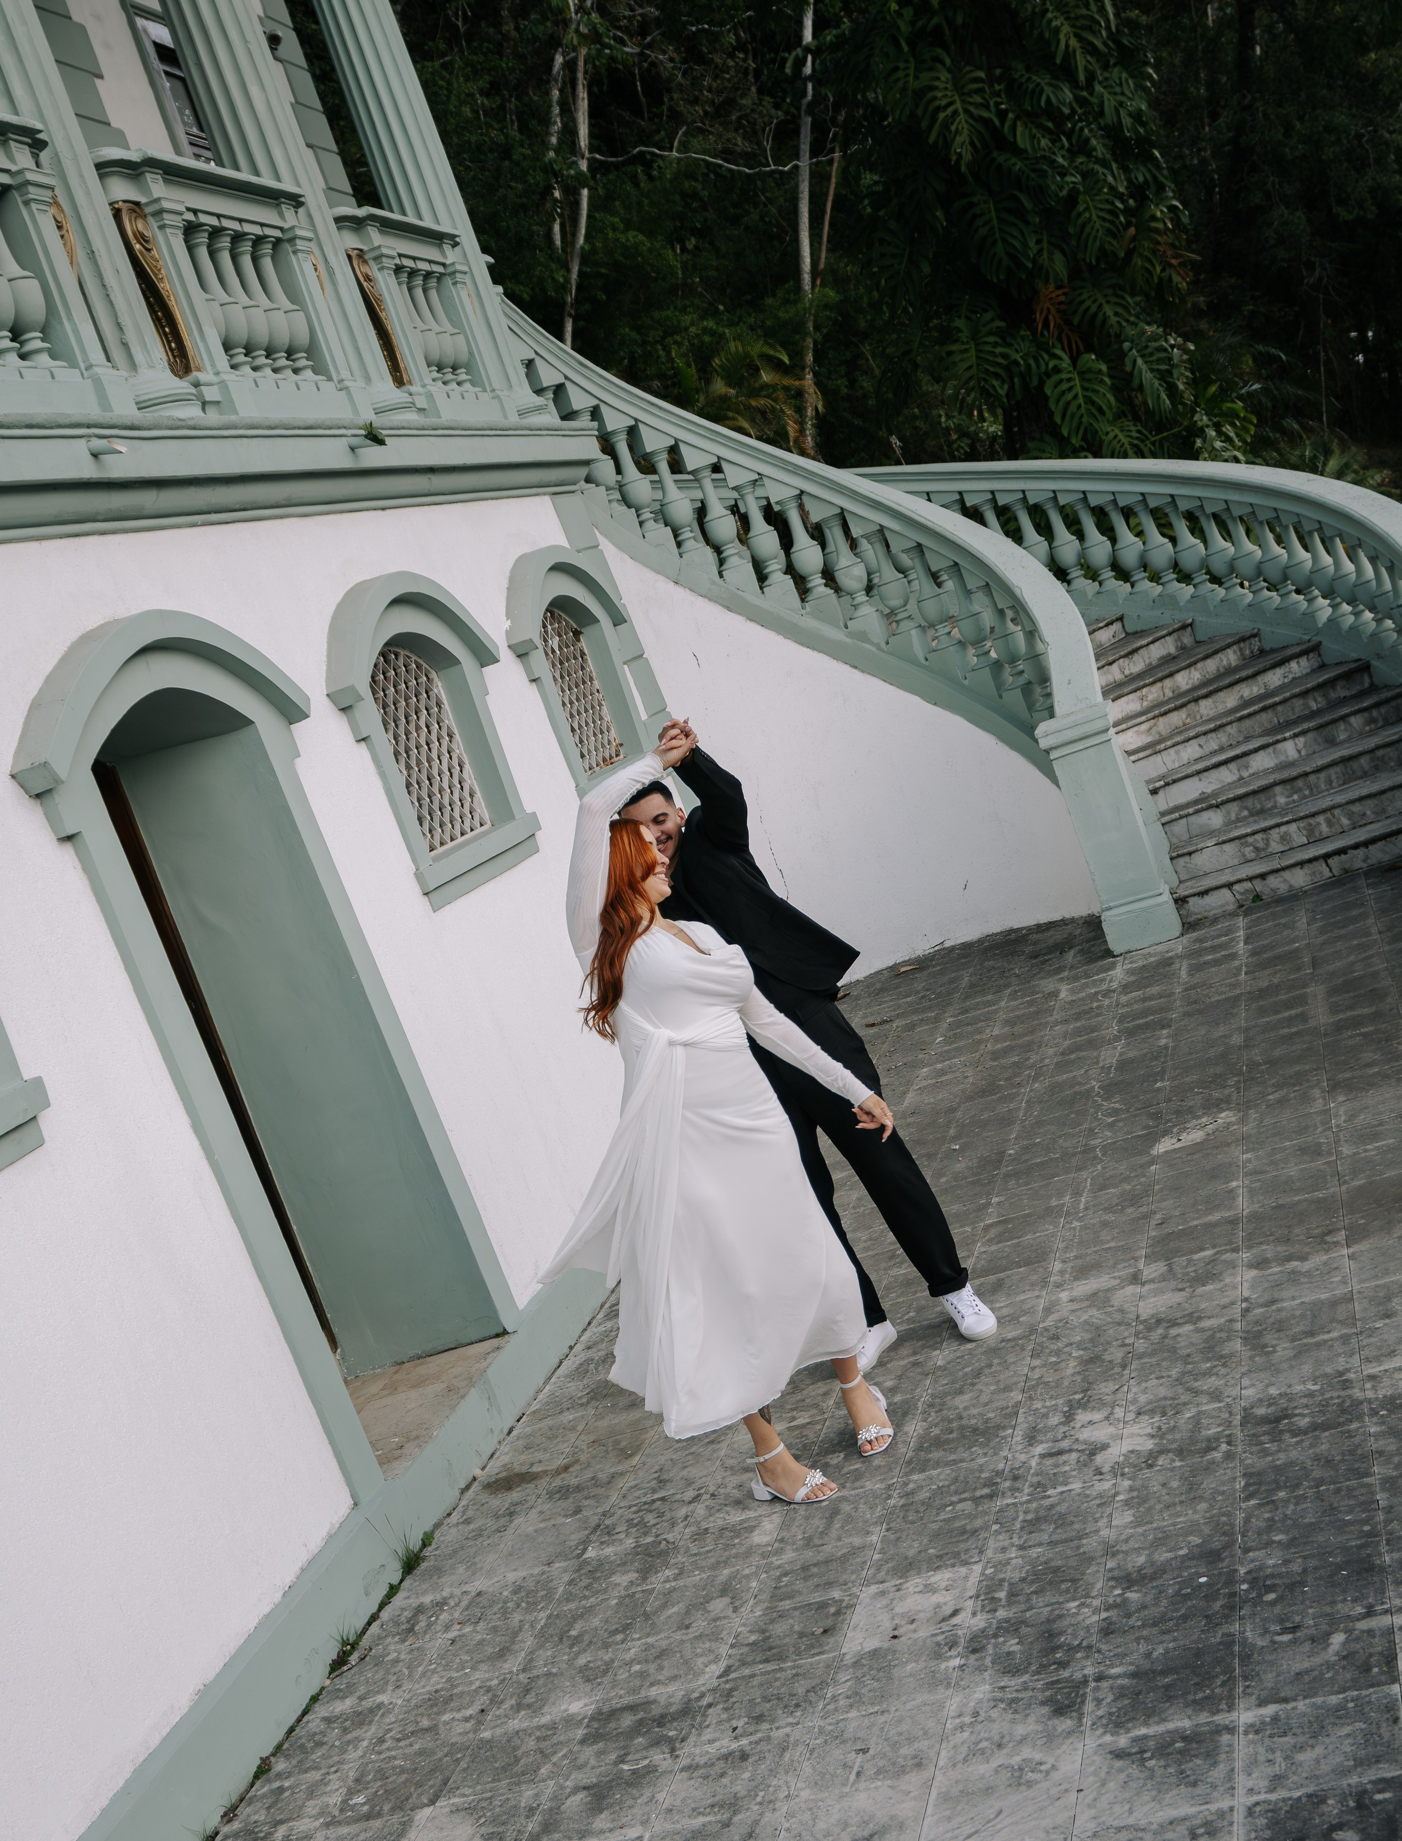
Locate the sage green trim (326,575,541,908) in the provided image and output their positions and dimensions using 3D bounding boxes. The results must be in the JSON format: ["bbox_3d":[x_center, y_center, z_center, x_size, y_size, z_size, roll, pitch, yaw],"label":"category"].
[{"bbox_3d":[-0.888,-0.656,7.726,0.110,1.080,1.400,-18,7,16],"label":"sage green trim"}]

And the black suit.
[{"bbox_3d":[0.219,0.320,5.749,0.600,1.580,0.580,-16,8,26],"label":"black suit"}]

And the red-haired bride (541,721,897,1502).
[{"bbox_3d":[-0.026,0.470,5.322,0.830,1.780,0.570,-14,9,39],"label":"red-haired bride"}]

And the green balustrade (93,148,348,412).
[{"bbox_3d":[-1.485,-1.956,7.276,0.240,0.840,1.220,-18,7,16],"label":"green balustrade"}]

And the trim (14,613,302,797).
[{"bbox_3d":[-1.408,-0.617,5.975,0.110,0.385,1.530,-18,7,16],"label":"trim"}]

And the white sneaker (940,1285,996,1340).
[{"bbox_3d":[0.698,1.012,6.019,0.107,0.115,0.290,-20,7,-1],"label":"white sneaker"}]

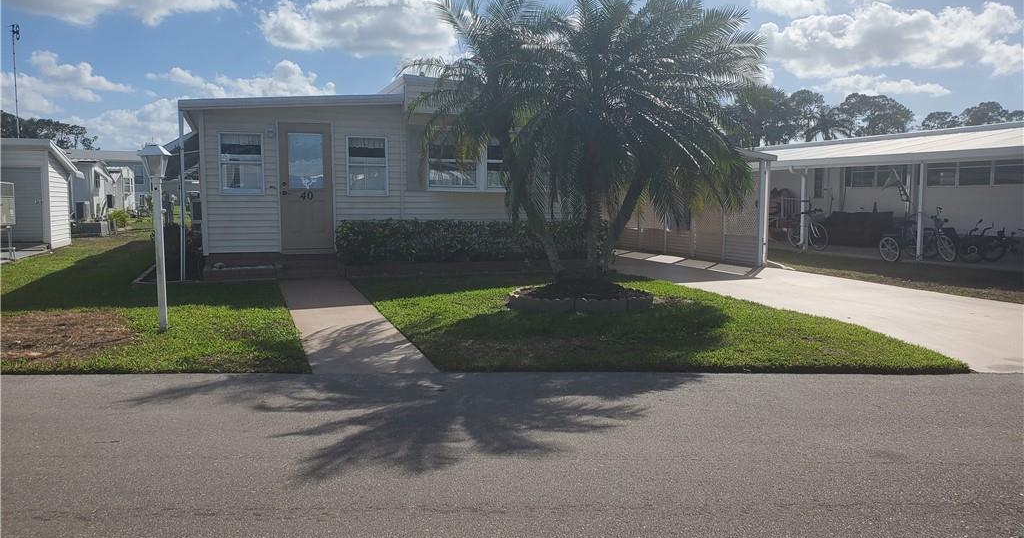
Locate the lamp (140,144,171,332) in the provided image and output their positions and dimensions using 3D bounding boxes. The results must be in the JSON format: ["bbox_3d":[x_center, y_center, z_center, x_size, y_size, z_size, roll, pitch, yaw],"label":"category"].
[{"bbox_3d":[-3.620,-0.315,7.900,0.260,1.940,0.260,-1,5,-4],"label":"lamp"}]

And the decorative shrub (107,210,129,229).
[{"bbox_3d":[-18.400,-2.360,36.000,0.950,0.880,0.900,0,5,0],"label":"decorative shrub"}]

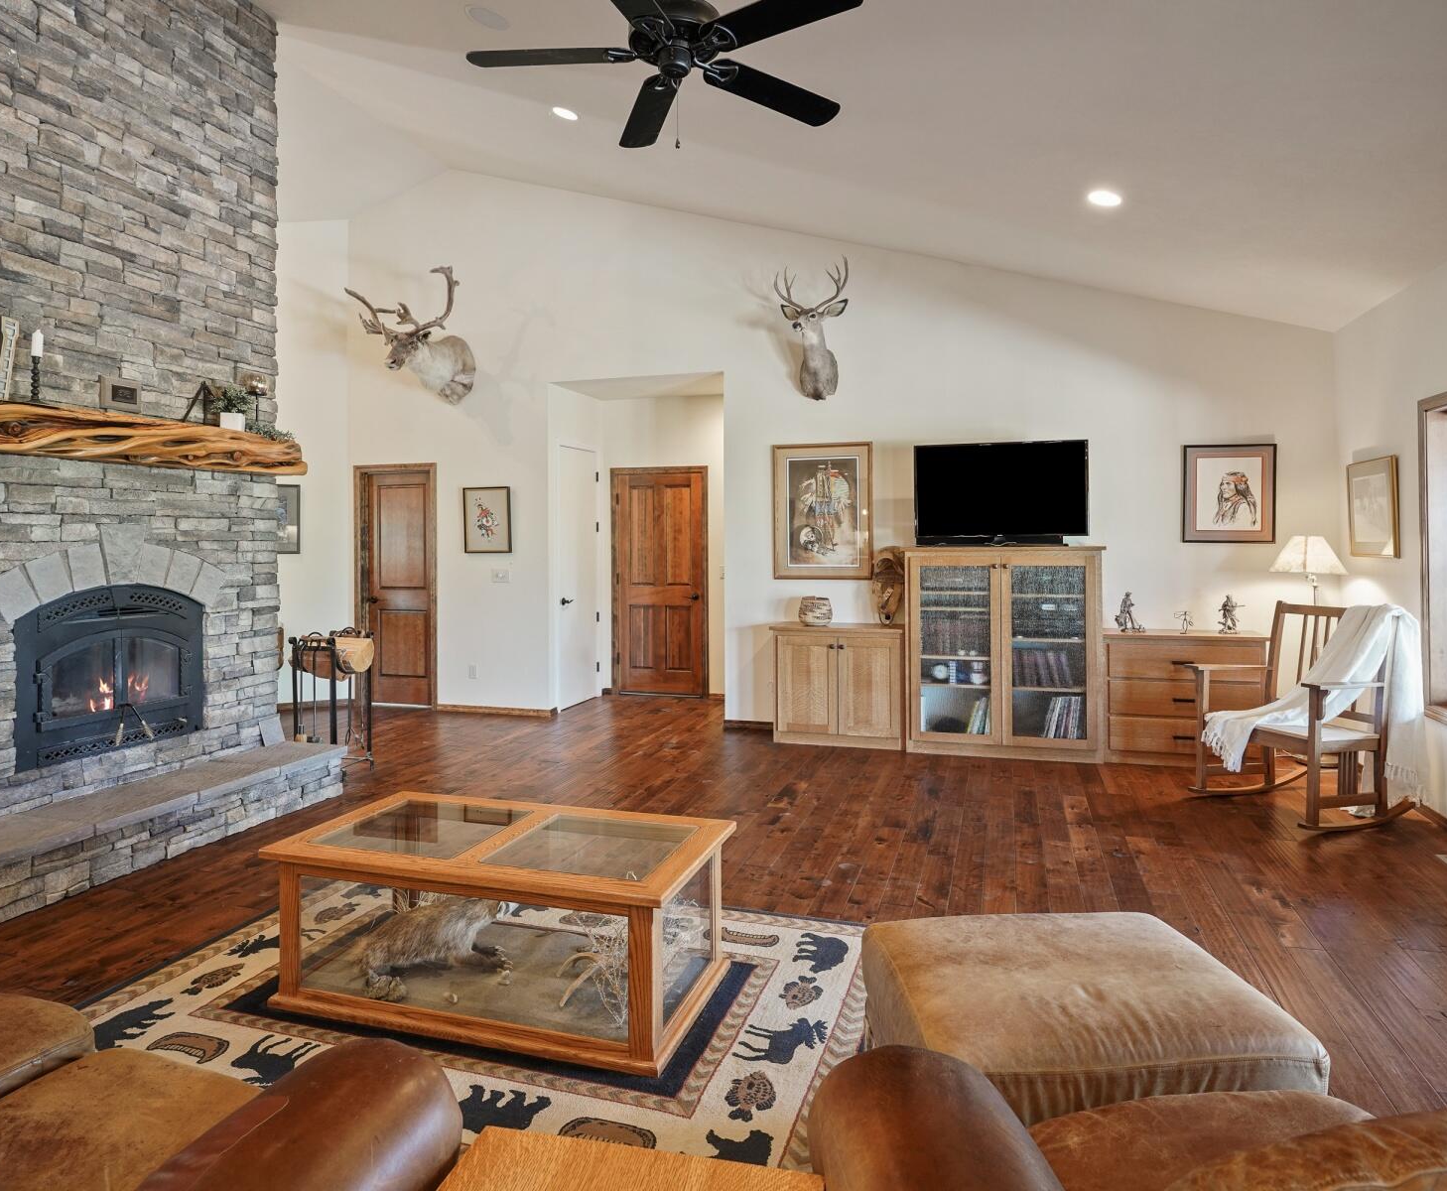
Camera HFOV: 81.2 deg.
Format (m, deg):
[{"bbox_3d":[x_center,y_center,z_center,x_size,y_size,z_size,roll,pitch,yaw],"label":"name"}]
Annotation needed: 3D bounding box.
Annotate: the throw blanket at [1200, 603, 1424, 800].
[{"bbox_3d":[3.071,0.550,4.450,0.740,0.980,0.550,-1,2,-15],"label":"throw blanket"}]

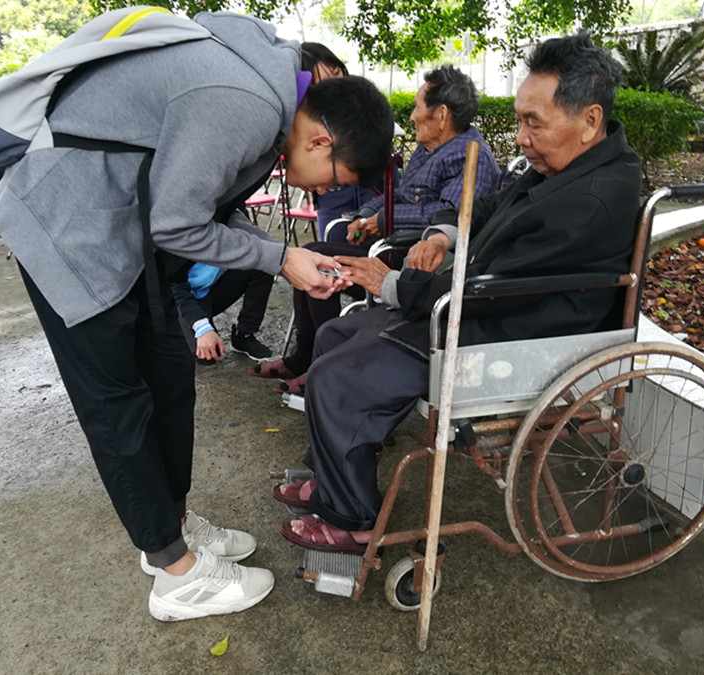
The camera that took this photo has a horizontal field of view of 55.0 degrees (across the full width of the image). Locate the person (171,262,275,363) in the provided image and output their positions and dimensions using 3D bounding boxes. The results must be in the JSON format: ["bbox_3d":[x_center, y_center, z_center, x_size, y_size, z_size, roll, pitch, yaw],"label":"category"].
[{"bbox_3d":[-0.680,-0.360,3.120,0.680,0.980,0.500,7,22,28],"label":"person"}]

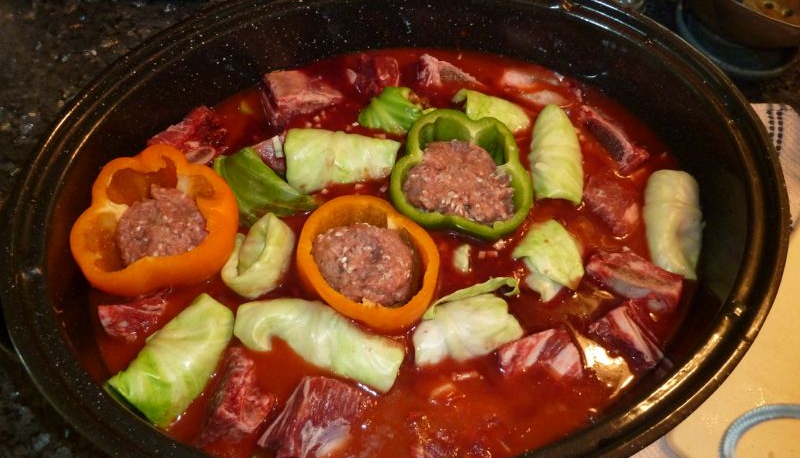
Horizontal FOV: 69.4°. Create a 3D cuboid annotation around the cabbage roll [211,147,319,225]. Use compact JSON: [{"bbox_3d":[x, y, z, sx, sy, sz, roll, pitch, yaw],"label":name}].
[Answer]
[{"bbox_3d":[-0.094,-0.026,0.403,0.078,0.028,0.046,25,65,13],"label":"cabbage roll"}]

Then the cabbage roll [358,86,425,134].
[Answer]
[{"bbox_3d":[-0.007,-0.079,0.429,0.046,0.032,0.038,-8,65,-6],"label":"cabbage roll"}]

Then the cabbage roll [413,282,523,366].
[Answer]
[{"bbox_3d":[0.041,0.063,0.360,0.069,0.036,0.042,-13,65,-8],"label":"cabbage roll"}]

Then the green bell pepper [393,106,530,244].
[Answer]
[{"bbox_3d":[0.040,-0.024,0.418,0.095,0.068,0.090,11,64,3],"label":"green bell pepper"}]

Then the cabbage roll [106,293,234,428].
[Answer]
[{"bbox_3d":[-0.134,0.080,0.346,0.044,0.034,0.080,33,67,16],"label":"cabbage roll"}]

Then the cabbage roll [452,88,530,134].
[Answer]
[{"bbox_3d":[0.067,-0.080,0.433,0.060,0.030,0.038,20,64,10],"label":"cabbage roll"}]

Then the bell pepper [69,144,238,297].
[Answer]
[{"bbox_3d":[-0.155,0.003,0.388,0.097,0.062,0.094,0,62,0],"label":"bell pepper"}]

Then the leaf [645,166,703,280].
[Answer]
[{"bbox_3d":[0.185,-0.003,0.396,0.038,0.036,0.079,8,64,2],"label":"leaf"}]

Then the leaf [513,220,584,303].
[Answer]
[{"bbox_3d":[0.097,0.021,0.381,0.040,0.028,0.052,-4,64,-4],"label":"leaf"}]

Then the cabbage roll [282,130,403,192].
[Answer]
[{"bbox_3d":[-0.040,-0.045,0.410,0.080,0.036,0.042,-1,64,-2],"label":"cabbage roll"}]

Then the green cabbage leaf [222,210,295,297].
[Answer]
[{"bbox_3d":[-0.092,0.020,0.377,0.040,0.035,0.052,25,65,13],"label":"green cabbage leaf"}]

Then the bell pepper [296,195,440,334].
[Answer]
[{"bbox_3d":[-0.020,0.032,0.385,0.087,0.062,0.084,0,62,0],"label":"bell pepper"}]

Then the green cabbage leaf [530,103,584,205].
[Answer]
[{"bbox_3d":[0.111,-0.052,0.418,0.036,0.035,0.079,5,64,0],"label":"green cabbage leaf"}]

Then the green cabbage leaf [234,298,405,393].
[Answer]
[{"bbox_3d":[-0.048,0.072,0.352,0.104,0.034,0.037,17,63,9],"label":"green cabbage leaf"}]

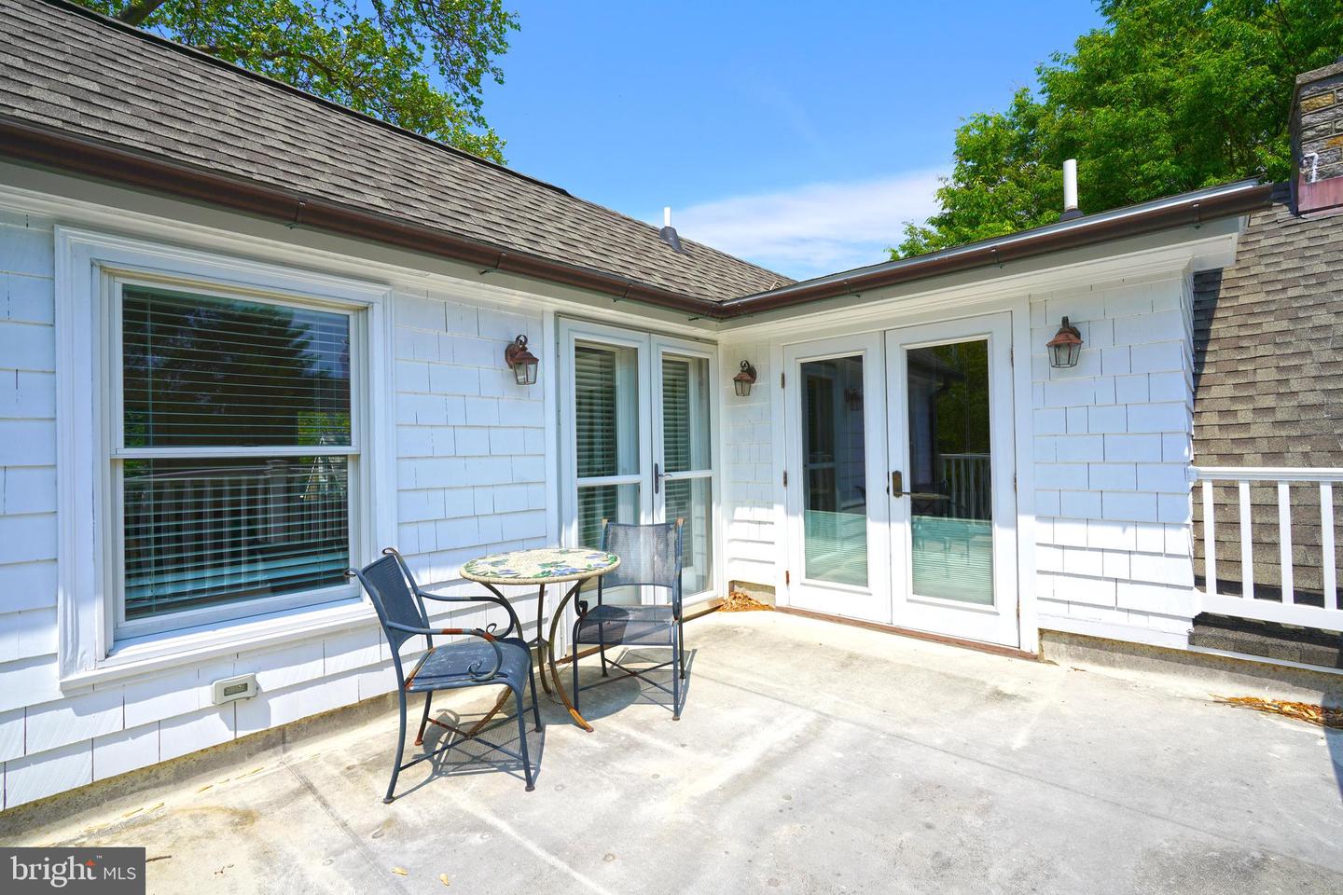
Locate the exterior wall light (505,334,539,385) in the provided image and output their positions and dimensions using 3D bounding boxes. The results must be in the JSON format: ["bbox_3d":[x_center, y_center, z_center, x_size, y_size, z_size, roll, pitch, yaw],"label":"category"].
[{"bbox_3d":[-0.845,-0.502,3.373,0.210,0.280,0.165,-1,0,42],"label":"exterior wall light"}]

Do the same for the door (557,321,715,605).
[{"bbox_3d":[-0.160,0.223,4.254,0.070,2.080,1.550,-1,0,42],"label":"door"}]

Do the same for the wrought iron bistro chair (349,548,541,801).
[{"bbox_3d":[-0.902,0.883,2.487,0.665,0.872,0.530,-1,0,-9],"label":"wrought iron bistro chair"}]

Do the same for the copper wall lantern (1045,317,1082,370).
[{"bbox_3d":[2.170,-0.591,3.307,0.165,0.280,0.210,-1,0,42],"label":"copper wall lantern"}]

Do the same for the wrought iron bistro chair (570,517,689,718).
[{"bbox_3d":[-0.191,0.867,3.206,0.530,0.885,0.665,-1,0,7],"label":"wrought iron bistro chair"}]

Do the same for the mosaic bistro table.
[{"bbox_3d":[-0.642,0.943,2.898,0.765,0.748,0.765,-1,0,0],"label":"mosaic bistro table"}]

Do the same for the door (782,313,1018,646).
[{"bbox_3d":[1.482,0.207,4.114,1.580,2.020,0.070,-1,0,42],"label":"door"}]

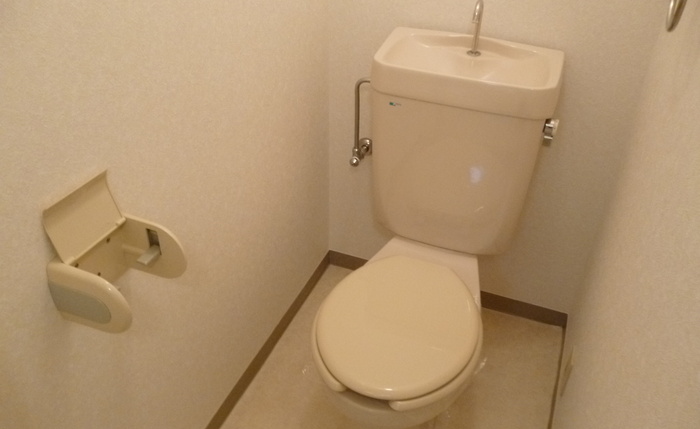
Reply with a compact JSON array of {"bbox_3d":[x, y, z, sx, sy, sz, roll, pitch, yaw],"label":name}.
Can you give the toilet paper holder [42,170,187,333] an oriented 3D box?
[{"bbox_3d":[-0.352,0.061,0.878,0.125,0.198,0.166,14,38,18],"label":"toilet paper holder"}]

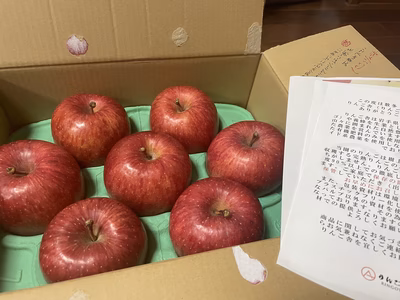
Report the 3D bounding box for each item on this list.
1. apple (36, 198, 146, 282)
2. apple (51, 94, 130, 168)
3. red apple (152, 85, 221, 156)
[{"bbox_3d":[-0.088,0.083,0.255,0.086,0.077,0.086,-7,48,-14],"label":"apple"},{"bbox_3d":[-0.125,-0.023,0.349,0.086,0.078,0.086,-7,48,-14],"label":"apple"},{"bbox_3d":[-0.019,-0.038,0.377,0.086,0.078,0.086,-7,48,-14],"label":"red apple"}]

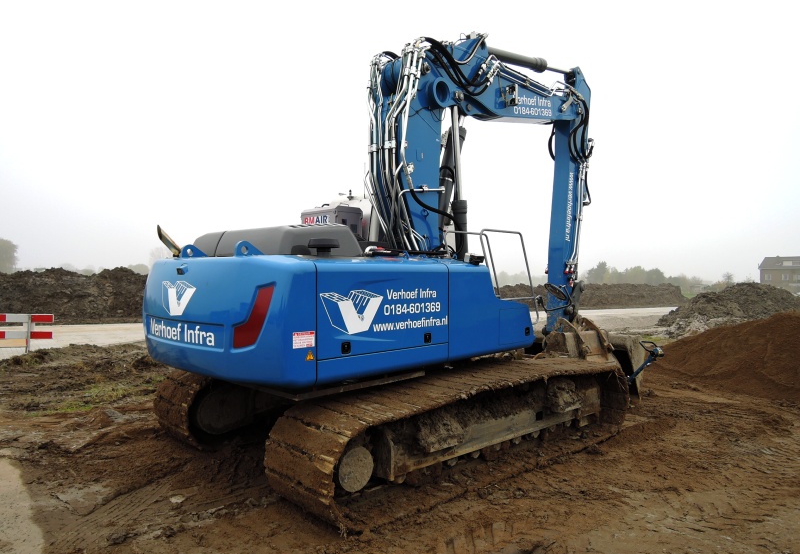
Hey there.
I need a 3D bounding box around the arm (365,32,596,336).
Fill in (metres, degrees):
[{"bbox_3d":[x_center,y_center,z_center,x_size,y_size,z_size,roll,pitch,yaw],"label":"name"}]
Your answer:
[{"bbox_3d":[1.540,-1.420,8.450,0.880,4.700,5.050,0,0,44],"label":"arm"}]

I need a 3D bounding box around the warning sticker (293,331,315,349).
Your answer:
[{"bbox_3d":[-0.713,0.474,4.140,0.190,0.120,0.010,0,0,-42],"label":"warning sticker"}]

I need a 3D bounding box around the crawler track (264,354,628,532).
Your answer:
[{"bbox_3d":[0.914,1.535,6.000,4.700,0.970,0.950,0,0,-43],"label":"crawler track"}]

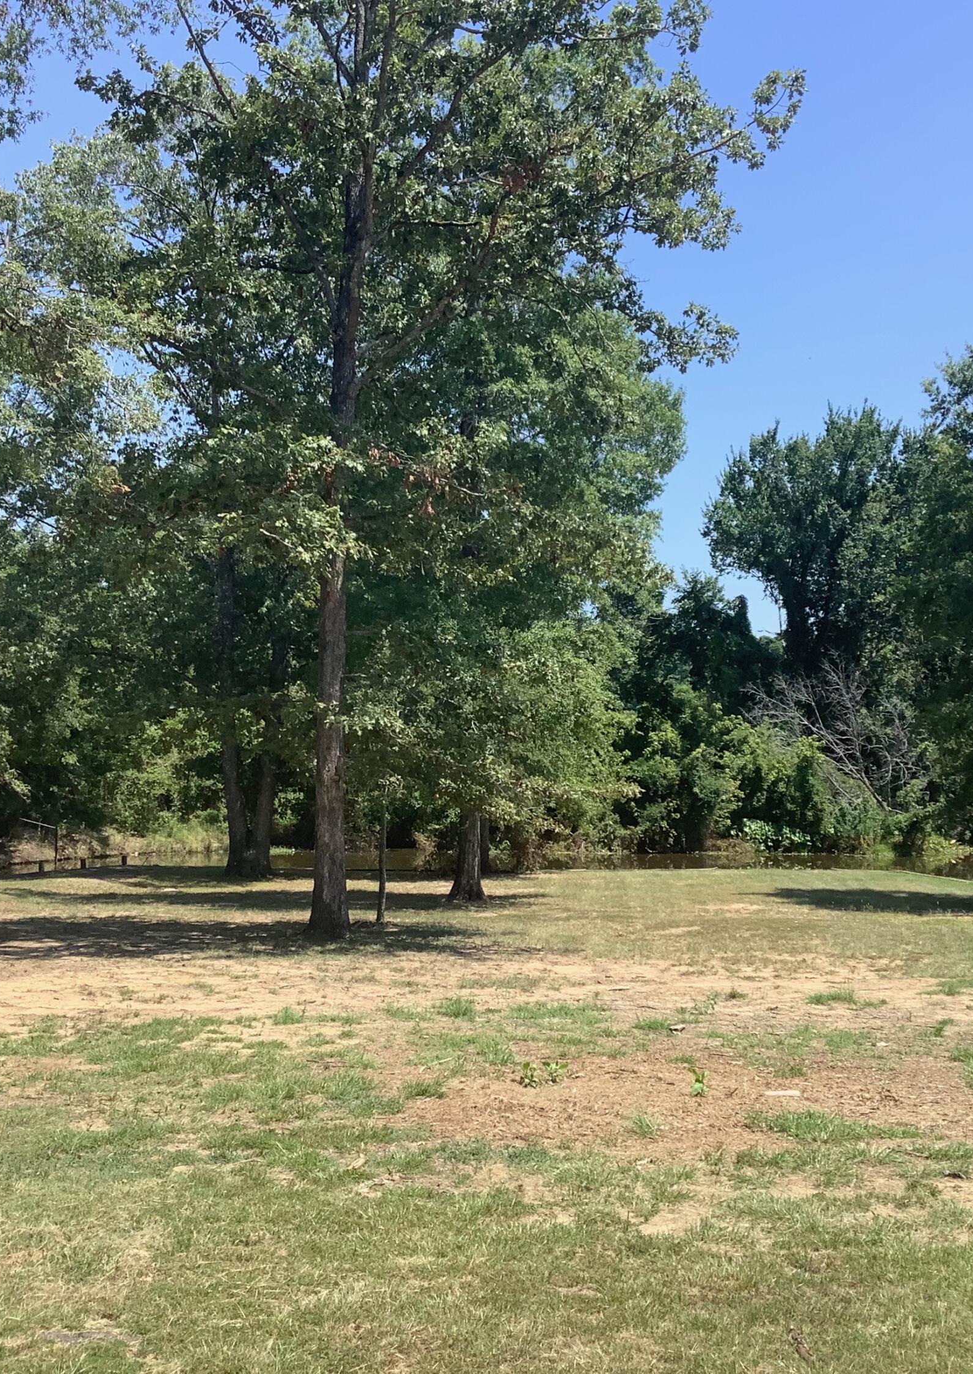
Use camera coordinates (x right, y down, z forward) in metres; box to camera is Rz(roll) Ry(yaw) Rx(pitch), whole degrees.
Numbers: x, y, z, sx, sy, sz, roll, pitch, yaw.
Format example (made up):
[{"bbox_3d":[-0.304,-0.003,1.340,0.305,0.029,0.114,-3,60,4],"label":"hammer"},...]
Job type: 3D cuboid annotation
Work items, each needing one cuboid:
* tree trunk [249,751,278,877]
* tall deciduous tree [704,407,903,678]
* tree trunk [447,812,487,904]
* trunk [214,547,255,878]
[{"bbox_3d":[-4.995,2.865,36.700,0.600,2.817,0.540,0,-4,0],"label":"tree trunk"},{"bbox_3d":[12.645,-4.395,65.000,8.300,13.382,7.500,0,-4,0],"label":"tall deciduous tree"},{"bbox_3d":[-0.322,2.846,27.300,0.580,1.524,0.520,0,-4,0],"label":"tree trunk"},{"bbox_3d":[-5.620,0.557,36.500,0.800,7.387,0.620,0,-4,0],"label":"trunk"}]

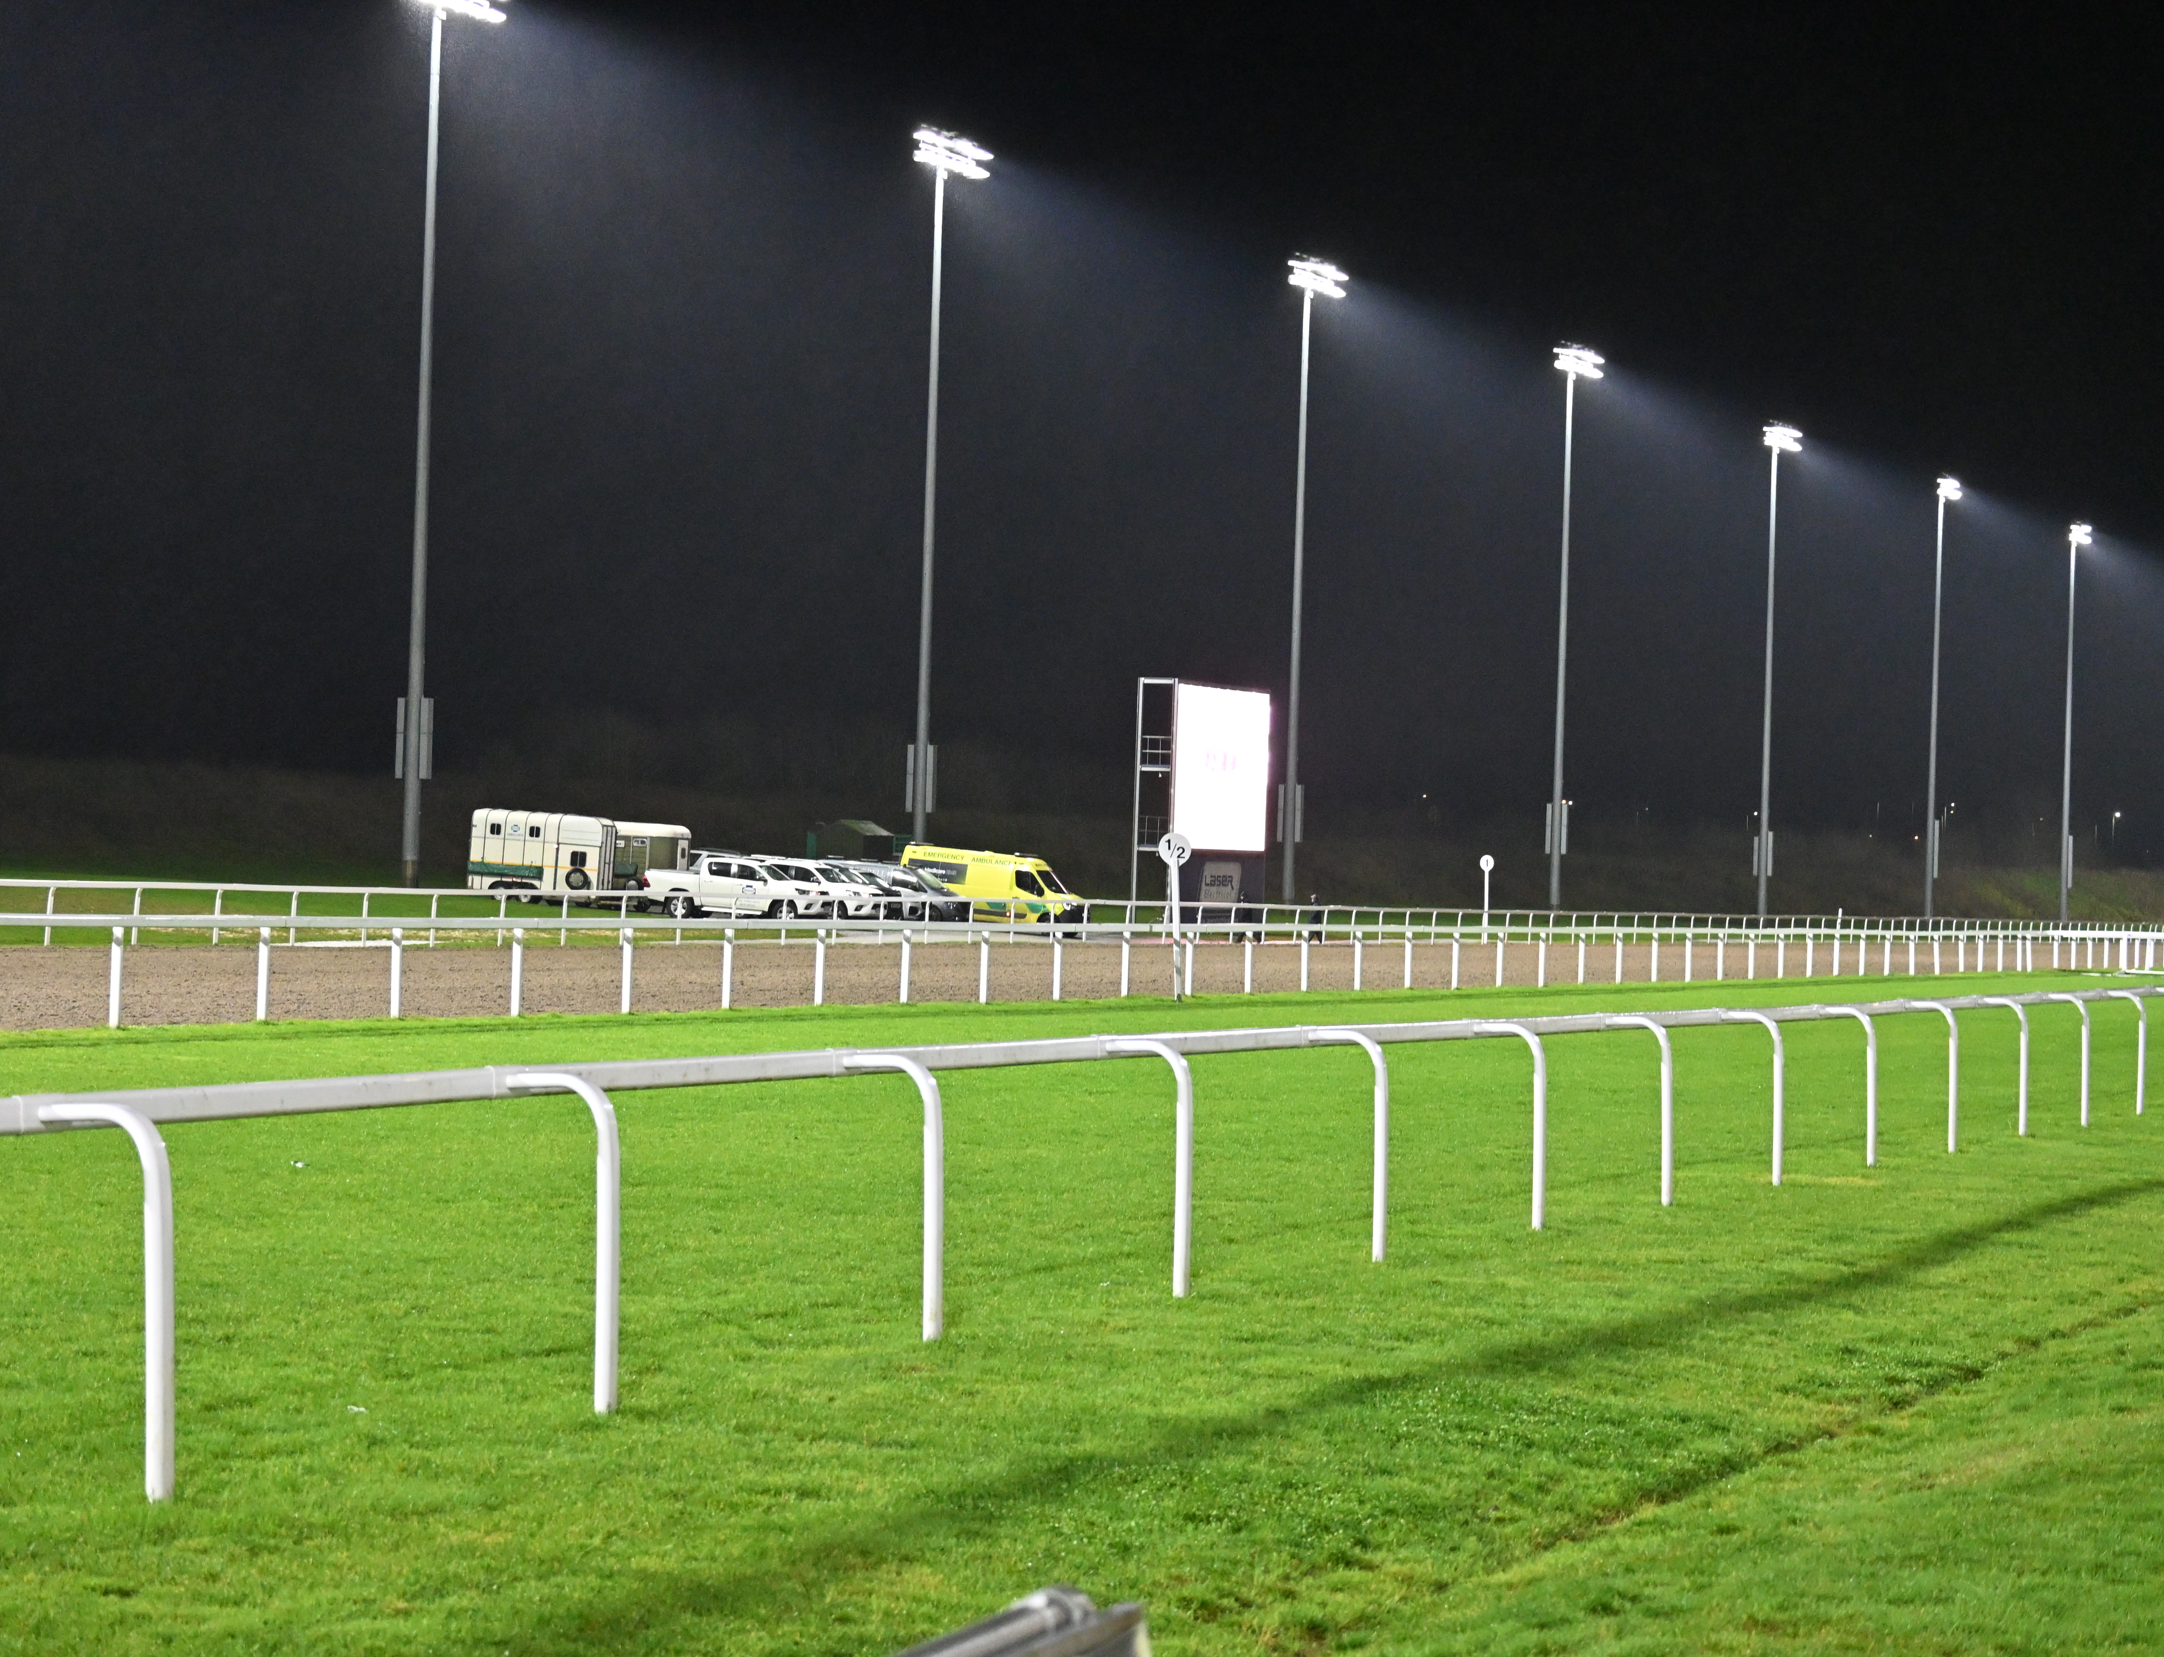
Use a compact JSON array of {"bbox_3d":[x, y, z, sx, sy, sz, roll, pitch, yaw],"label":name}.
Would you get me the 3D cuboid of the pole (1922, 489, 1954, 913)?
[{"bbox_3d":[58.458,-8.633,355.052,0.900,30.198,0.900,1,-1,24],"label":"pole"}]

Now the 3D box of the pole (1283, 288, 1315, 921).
[{"bbox_3d":[10.113,-10.994,245.913,0.900,29.742,0.900,1,-1,24],"label":"pole"}]

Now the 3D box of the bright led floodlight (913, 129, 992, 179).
[{"bbox_3d":[-5.214,-27.220,209.081,1.100,1.500,4.800,1,-1,27],"label":"bright led floodlight"}]

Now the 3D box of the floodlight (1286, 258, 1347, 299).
[{"bbox_3d":[11.185,-26.108,245.461,1.100,1.500,4.700,1,-1,27],"label":"floodlight"}]

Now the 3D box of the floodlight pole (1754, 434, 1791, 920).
[{"bbox_3d":[42.340,-9.331,318.671,0.900,29.914,0.900,1,-1,24],"label":"floodlight pole"}]

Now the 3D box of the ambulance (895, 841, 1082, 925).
[{"bbox_3d":[-2.665,1.885,159.000,5.600,2.600,2.100,5,0,19],"label":"ambulance"}]

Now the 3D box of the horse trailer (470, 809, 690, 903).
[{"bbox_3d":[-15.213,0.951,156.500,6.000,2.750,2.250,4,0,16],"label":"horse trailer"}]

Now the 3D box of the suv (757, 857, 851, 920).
[{"bbox_3d":[-8.410,1.812,150.000,5.200,1.870,1.870,4,0,19],"label":"suv"}]

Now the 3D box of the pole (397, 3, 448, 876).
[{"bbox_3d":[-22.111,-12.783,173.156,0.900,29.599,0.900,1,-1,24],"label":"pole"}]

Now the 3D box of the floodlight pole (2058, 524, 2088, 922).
[{"bbox_3d":[74.575,-7.901,391.432,0.900,30.347,0.900,1,-1,24],"label":"floodlight pole"}]

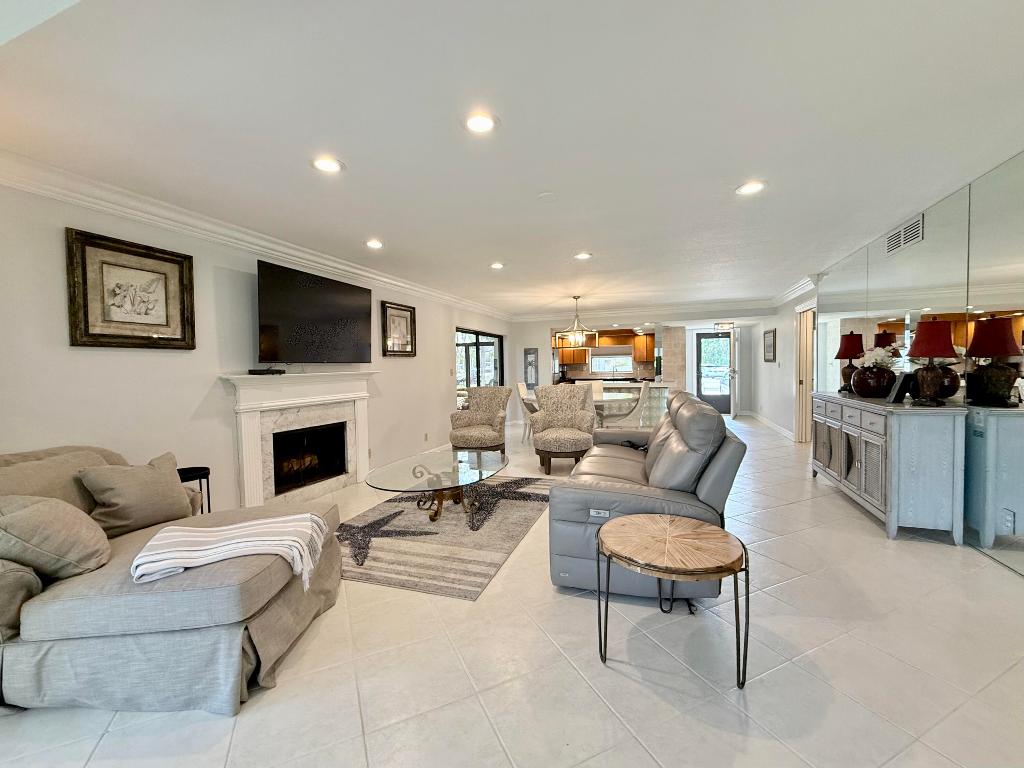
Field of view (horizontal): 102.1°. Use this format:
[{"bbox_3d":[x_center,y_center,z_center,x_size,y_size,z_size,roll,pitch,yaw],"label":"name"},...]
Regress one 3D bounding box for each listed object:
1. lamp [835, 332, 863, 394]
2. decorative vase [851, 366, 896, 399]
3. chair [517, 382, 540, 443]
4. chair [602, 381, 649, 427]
[{"bbox_3d":[3.405,-0.217,4.152,0.250,0.615,0.260,0,2,20],"label":"lamp"},{"bbox_3d":[3.159,-0.018,3.624,0.301,0.269,0.301,0,2,20],"label":"decorative vase"},{"bbox_3d":[0.387,0.483,7.042,0.640,1.010,0.520,0,2,20],"label":"chair"},{"bbox_3d":[1.895,0.468,6.839,0.660,1.022,0.521,0,2,20],"label":"chair"}]

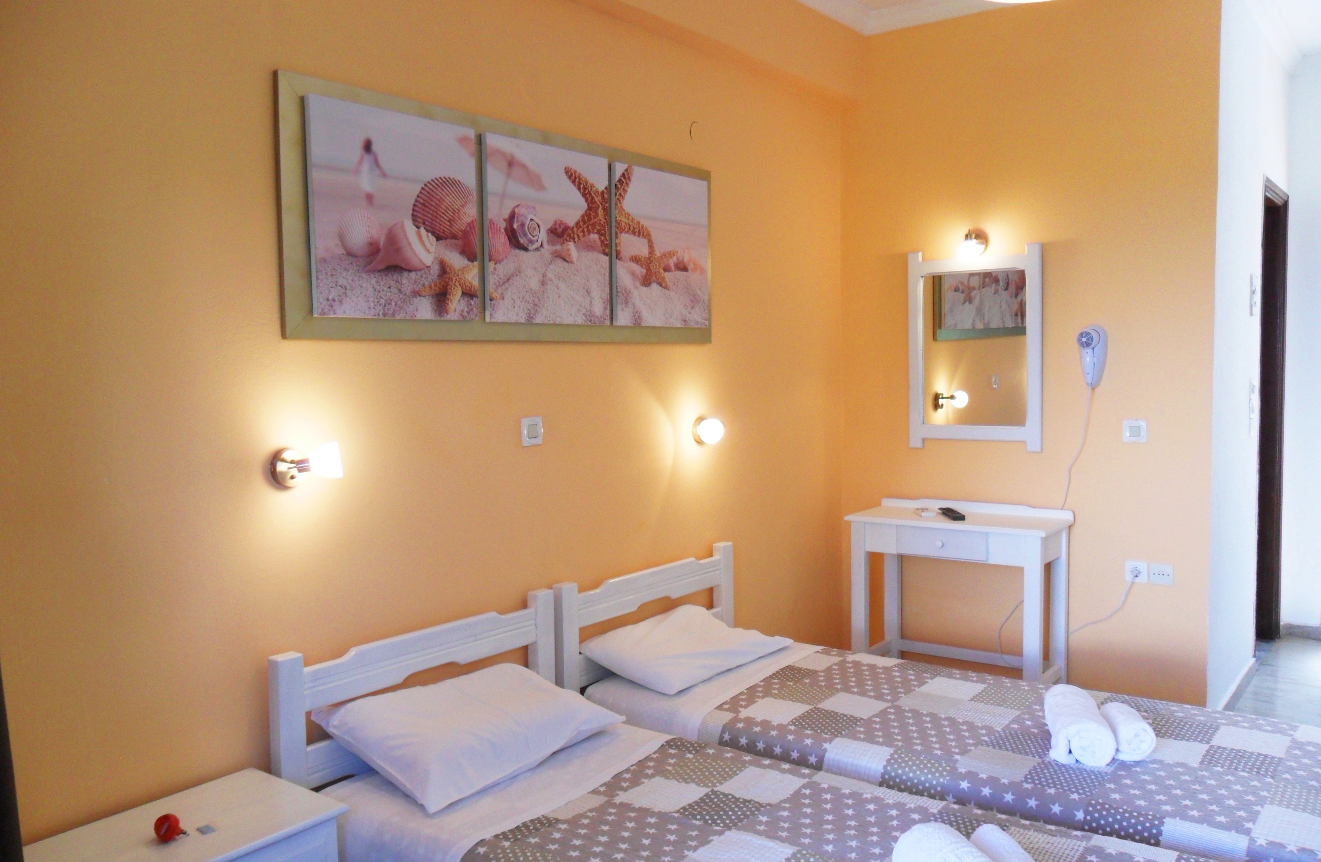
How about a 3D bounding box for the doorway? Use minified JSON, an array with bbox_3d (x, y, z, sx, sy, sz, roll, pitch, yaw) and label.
[{"bbox_3d":[2.763,-0.039,4.744,0.136,2.125,0.744,2,5,38],"label":"doorway"}]

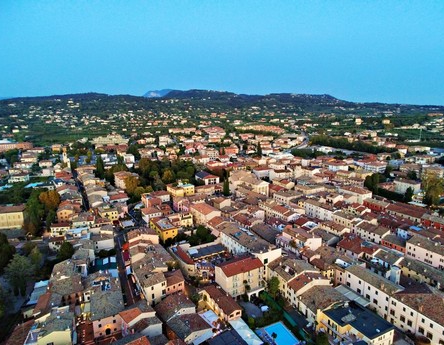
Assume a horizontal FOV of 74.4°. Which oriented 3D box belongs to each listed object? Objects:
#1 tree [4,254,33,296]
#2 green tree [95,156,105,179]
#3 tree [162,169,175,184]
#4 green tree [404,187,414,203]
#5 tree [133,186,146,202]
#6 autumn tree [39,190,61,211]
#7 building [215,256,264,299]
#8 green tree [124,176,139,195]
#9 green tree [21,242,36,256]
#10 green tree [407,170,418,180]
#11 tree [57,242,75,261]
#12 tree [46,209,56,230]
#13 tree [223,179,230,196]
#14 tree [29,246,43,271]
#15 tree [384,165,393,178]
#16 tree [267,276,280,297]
[{"bbox_3d":[-79.870,41.400,115.190,10.200,17.300,10.200,0,12,0],"label":"tree"},{"bbox_3d":[-116.300,-4.690,278.810,7.770,22.270,7.770,0,12,0],"label":"green tree"},{"bbox_3d":[-48.000,3.810,261.260,10.980,13.970,10.980,0,12,0],"label":"tree"},{"bbox_3d":[136.690,16.250,213.200,5.370,12.390,5.370,0,12,0],"label":"green tree"},{"bbox_3d":[-59.540,15.840,210.510,9.340,11.640,9.340,0,12,0],"label":"tree"},{"bbox_3d":[-120.510,21.550,204.290,12.500,16.500,12.500,0,12,0],"label":"autumn tree"},{"bbox_3d":[7.240,42.690,117.930,16.860,13.600,9.080,-7,14,-29],"label":"building"},{"bbox_3d":[-74.670,13.000,241.670,11.500,16.000,11.500,0,12,0],"label":"green tree"},{"bbox_3d":[-95.230,39.150,144.030,6.600,9.200,6.600,0,12,0],"label":"green tree"},{"bbox_3d":[180.330,3.320,276.870,8.680,11.480,8.680,0,12,0],"label":"green tree"},{"bbox_3d":[-68.740,34.880,128.720,6.380,8.710,6.380,0,12,0],"label":"tree"},{"bbox_3d":[-92.790,25.900,159.180,4.550,13.120,4.550,0,12,0],"label":"tree"},{"bbox_3d":[4.020,12.450,242.980,4.400,16.500,4.400,0,12,0],"label":"tree"},{"bbox_3d":[-84.330,39.820,132.250,5.400,13.000,5.400,0,12,0],"label":"tree"},{"bbox_3d":[164.190,-0.470,287.960,7.160,14.000,7.160,0,12,0],"label":"tree"},{"bbox_3d":[20.770,45.510,115.140,4.800,9.300,4.800,0,12,0],"label":"tree"}]

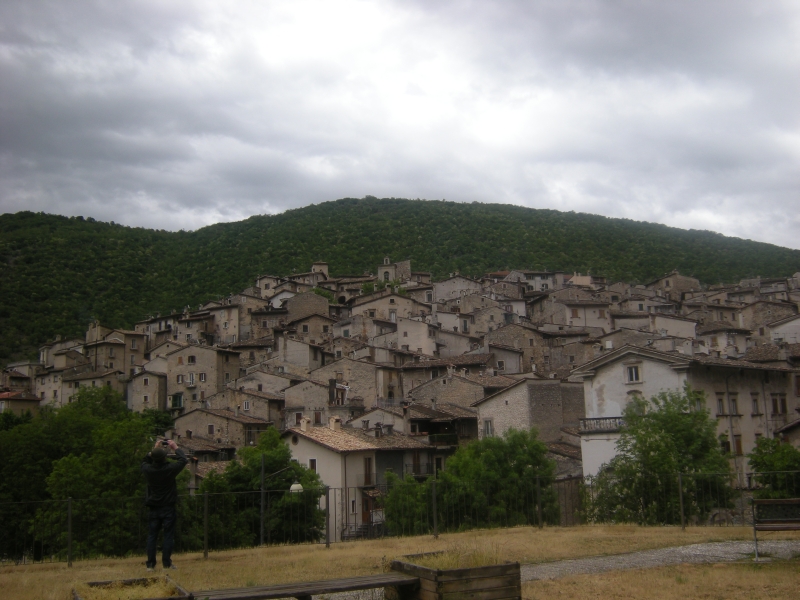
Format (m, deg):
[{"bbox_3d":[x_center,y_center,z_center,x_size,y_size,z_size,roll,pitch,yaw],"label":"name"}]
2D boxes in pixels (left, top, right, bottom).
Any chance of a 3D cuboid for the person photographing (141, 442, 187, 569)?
[{"bbox_3d":[-3.403,2.939,12.714,0.640,1.850,0.520,-2,-8,3],"label":"person photographing"}]

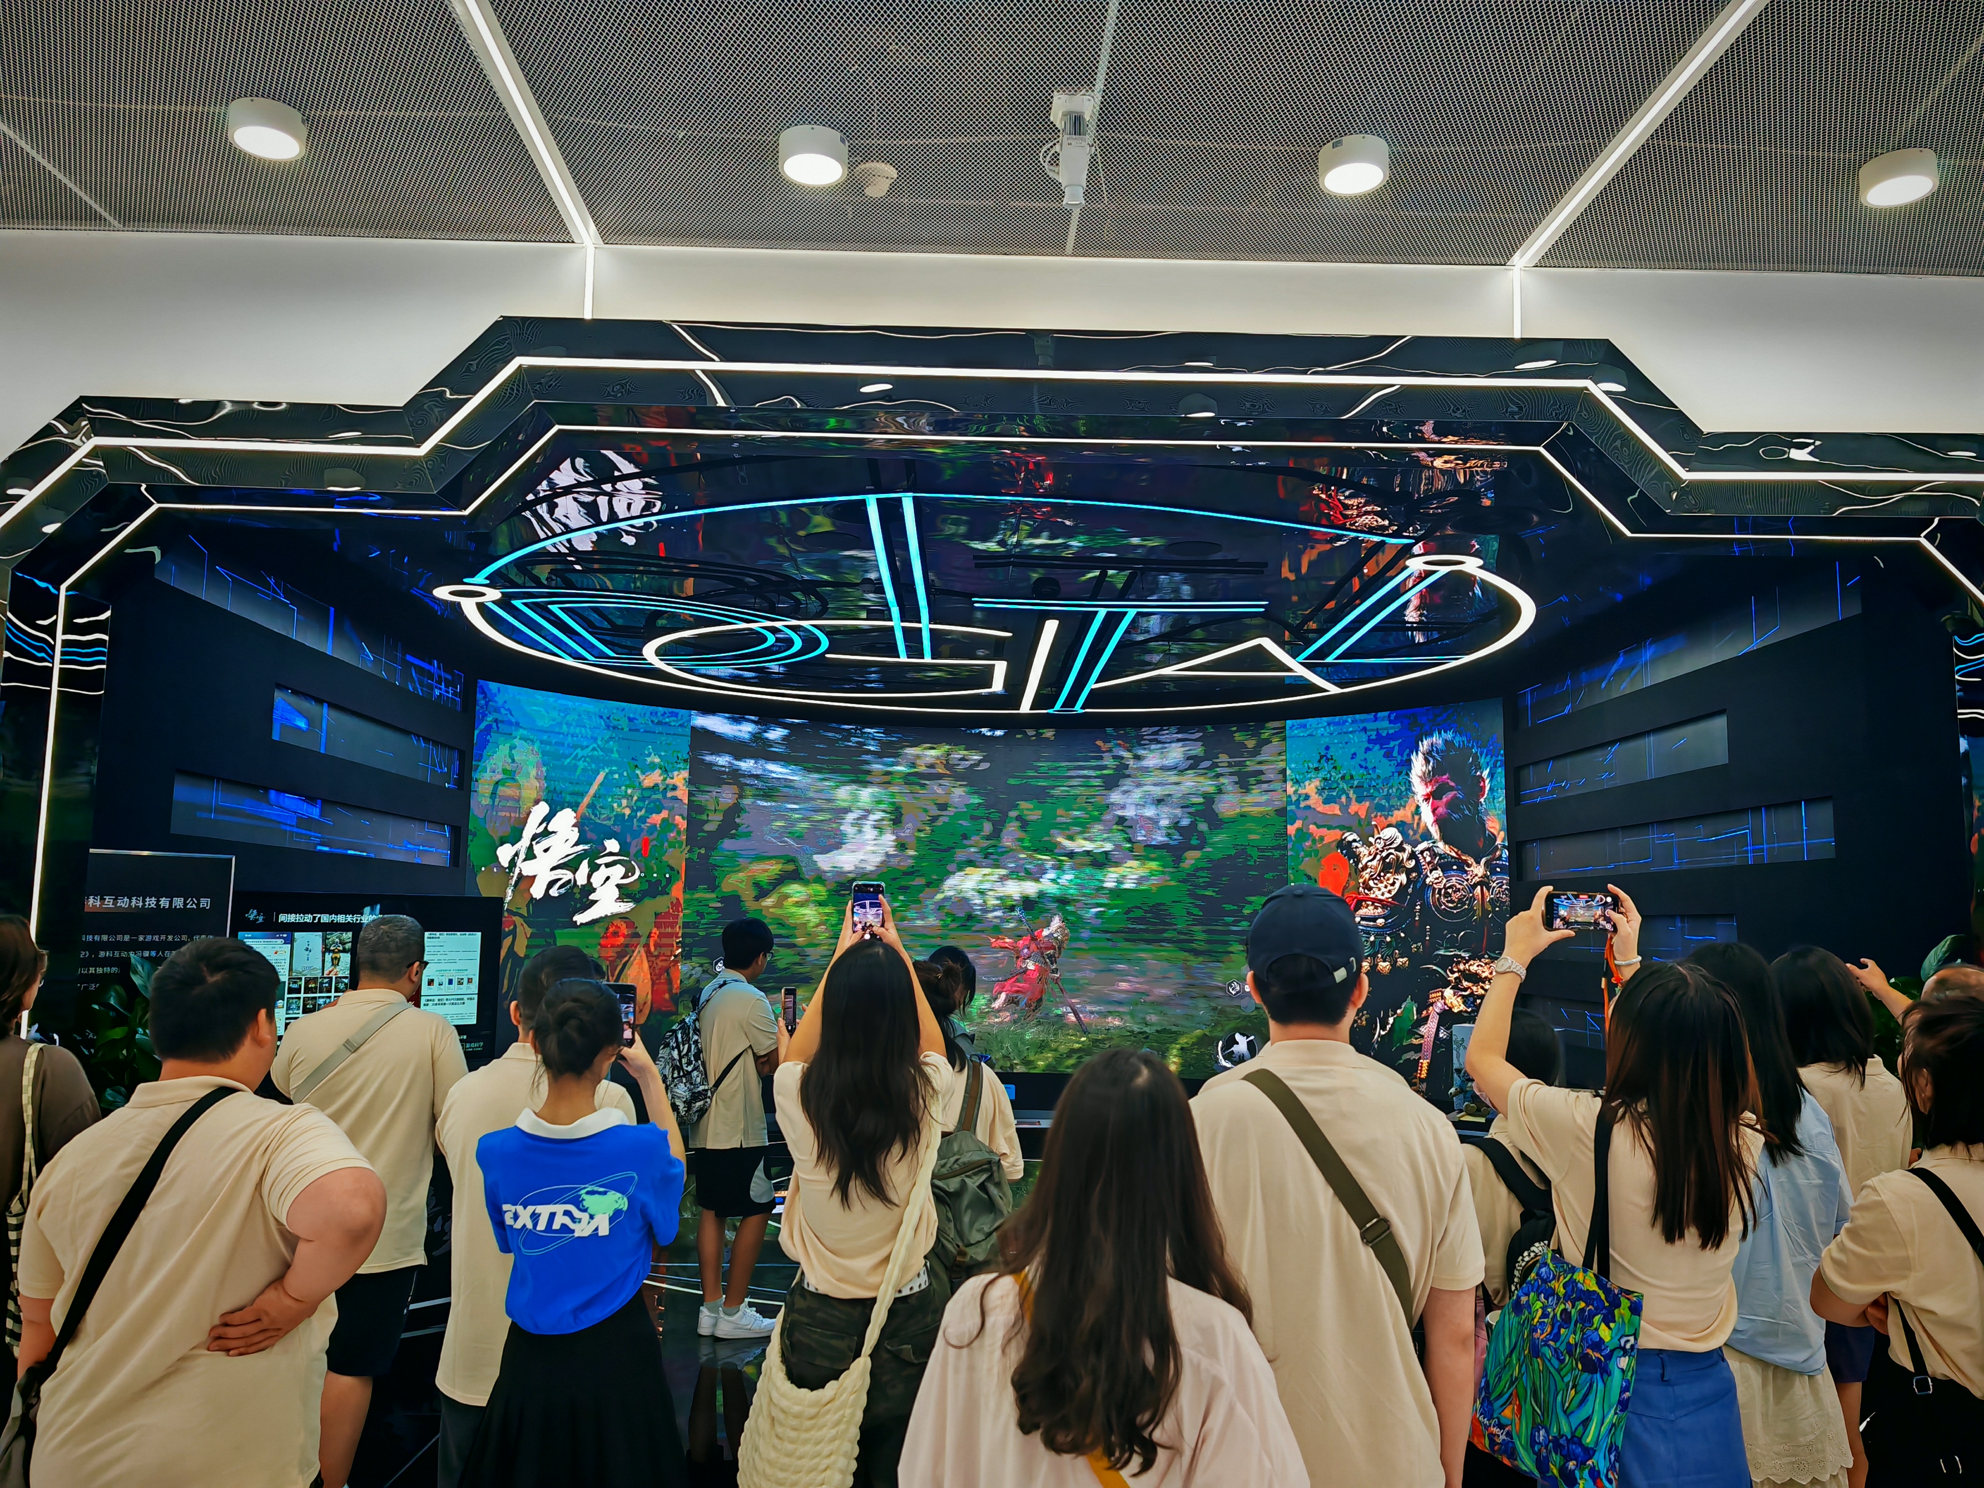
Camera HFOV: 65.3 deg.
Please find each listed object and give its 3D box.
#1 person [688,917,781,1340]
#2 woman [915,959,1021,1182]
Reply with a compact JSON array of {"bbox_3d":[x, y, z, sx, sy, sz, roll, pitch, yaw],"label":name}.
[{"bbox_3d":[-1.079,1.577,6.416,0.370,1.710,0.460,5,-8,-36],"label":"person"},{"bbox_3d":[-0.158,1.382,4.175,0.480,1.600,0.360,3,-7,-25],"label":"woman"}]

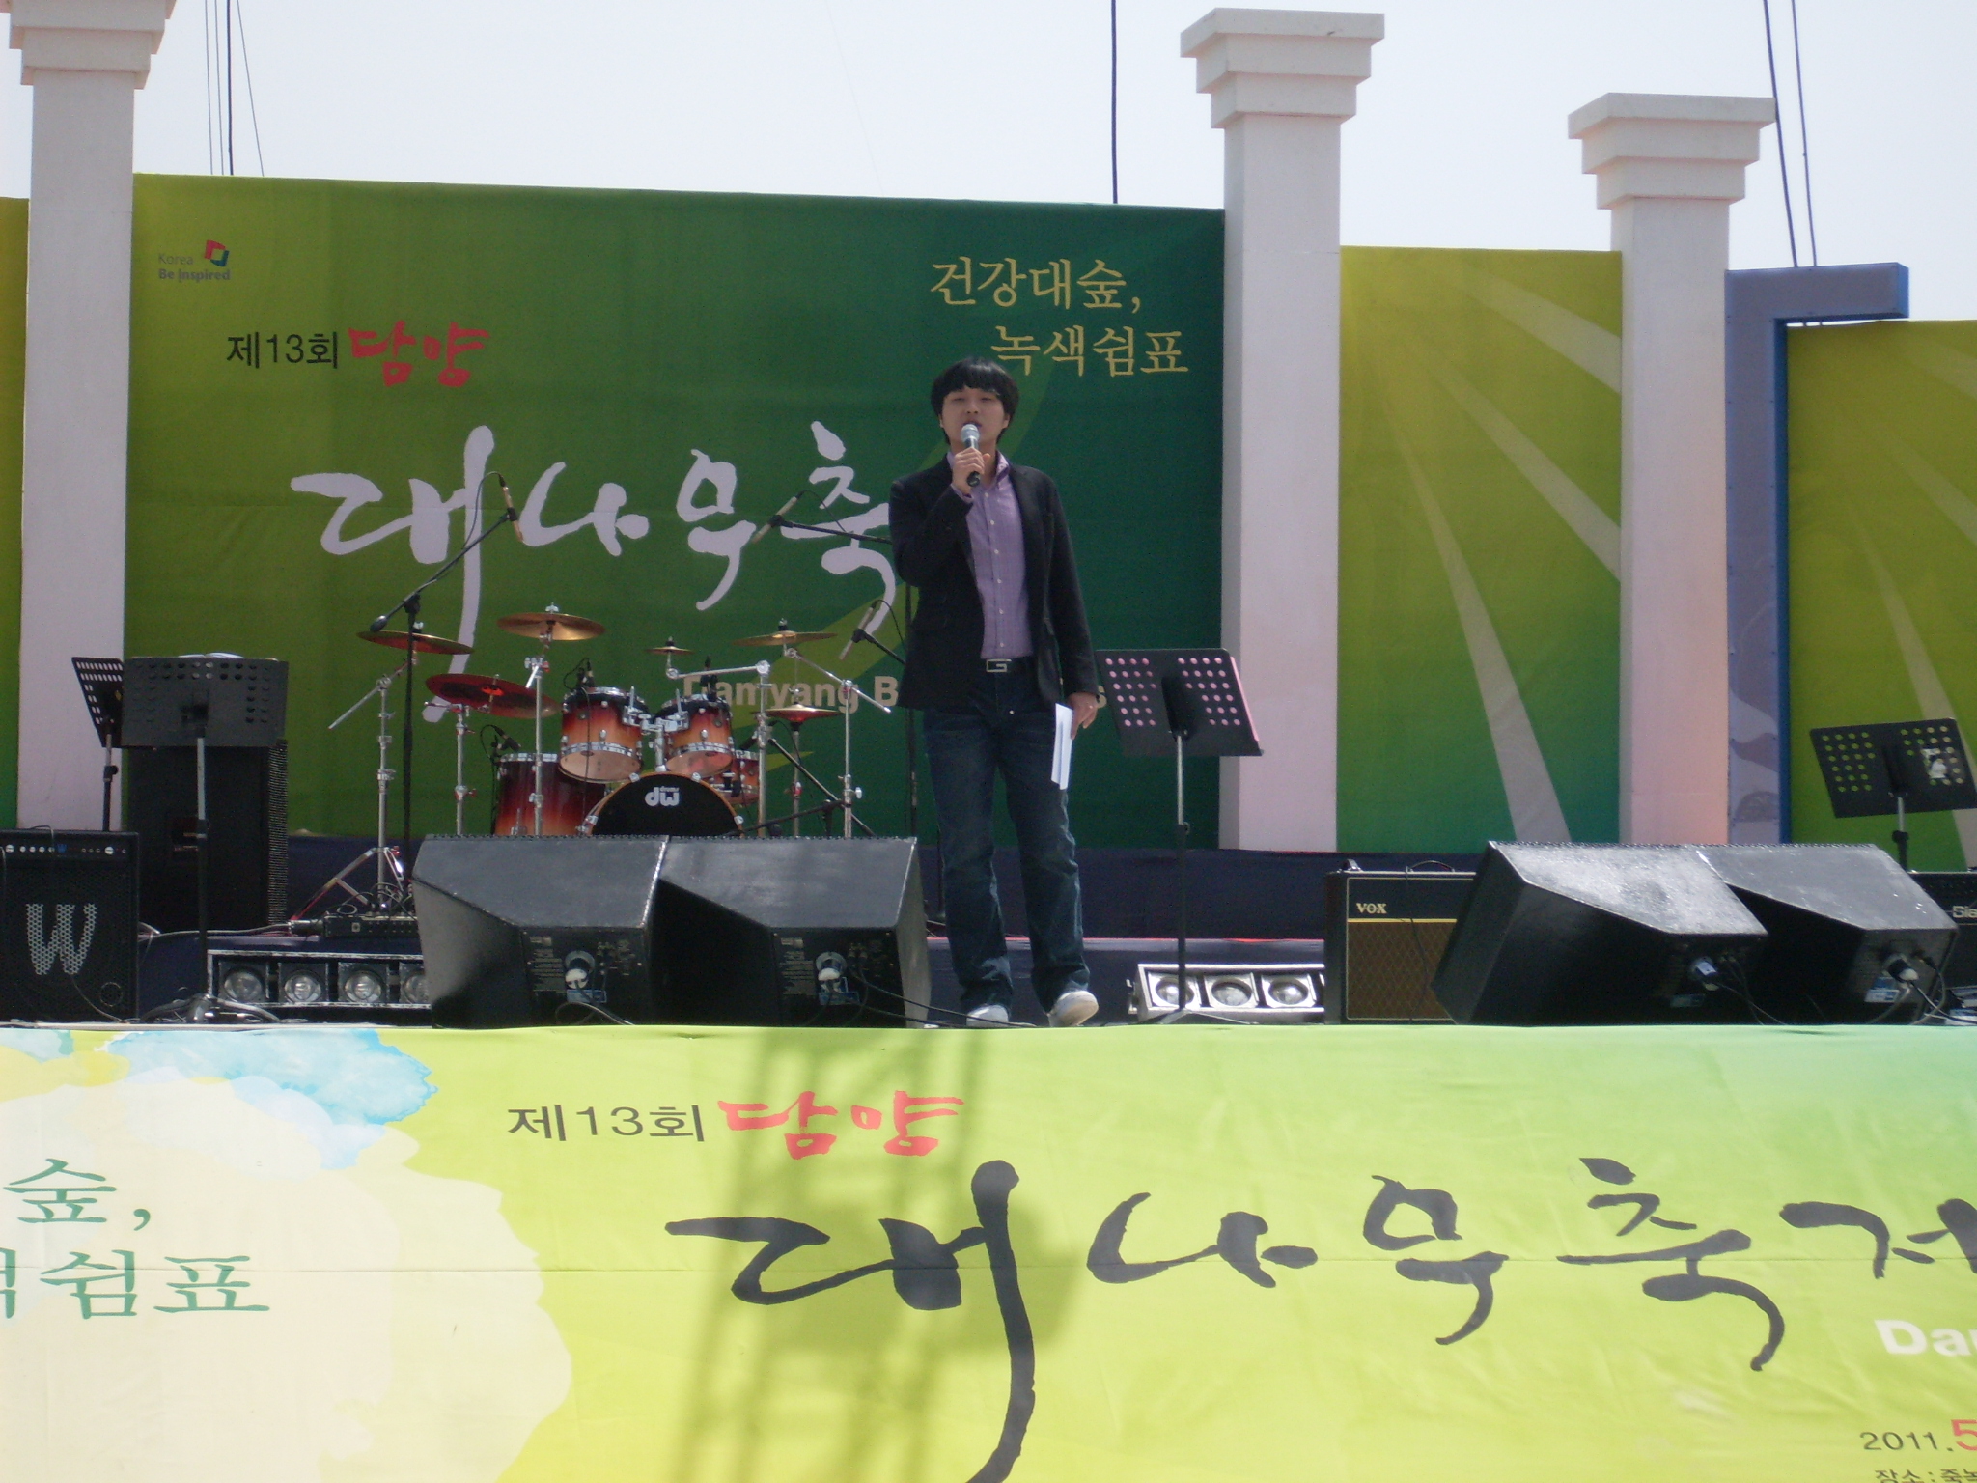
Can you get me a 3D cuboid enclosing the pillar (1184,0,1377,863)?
[{"bbox_3d":[1.200,-1.235,26.500,0.690,3.400,0.690,1,-2,-9],"label":"pillar"}]

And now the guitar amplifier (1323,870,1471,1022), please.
[{"bbox_3d":[1.277,0.599,18.850,0.530,0.450,0.250,1,-2,-9],"label":"guitar amplifier"}]

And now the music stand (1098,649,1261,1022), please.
[{"bbox_3d":[0.545,0.274,18.600,0.480,1.080,0.430,-1,-2,25],"label":"music stand"}]

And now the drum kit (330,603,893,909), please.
[{"bbox_3d":[-1.412,0.119,24.400,2.120,1.280,1.550,1,-2,-7],"label":"drum kit"}]

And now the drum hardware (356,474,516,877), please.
[{"bbox_3d":[-1.974,-0.115,23.600,0.600,1.680,0.500,1,-2,-18],"label":"drum hardware"}]

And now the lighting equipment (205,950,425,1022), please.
[{"bbox_3d":[-1.921,0.716,19.100,0.740,0.215,0.200,1,-2,-9],"label":"lighting equipment"}]

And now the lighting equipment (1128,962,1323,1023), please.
[{"bbox_3d":[0.790,0.751,19.300,0.740,0.190,0.200,1,-16,-9],"label":"lighting equipment"}]

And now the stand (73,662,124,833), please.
[{"bbox_3d":[-2.800,0.180,20.800,0.420,0.920,0.470,1,-2,-21],"label":"stand"}]

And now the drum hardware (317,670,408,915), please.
[{"bbox_3d":[-2.267,0.223,23.800,0.450,0.980,0.450,1,-2,-9],"label":"drum hardware"}]

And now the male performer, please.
[{"bbox_3d":[0.021,-0.131,17.250,0.550,1.760,0.380,1,-2,-3],"label":"male performer"}]

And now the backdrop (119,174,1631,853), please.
[{"bbox_3d":[-0.400,-0.895,26.300,6.150,2.680,0.150,1,-2,-9],"label":"backdrop"}]

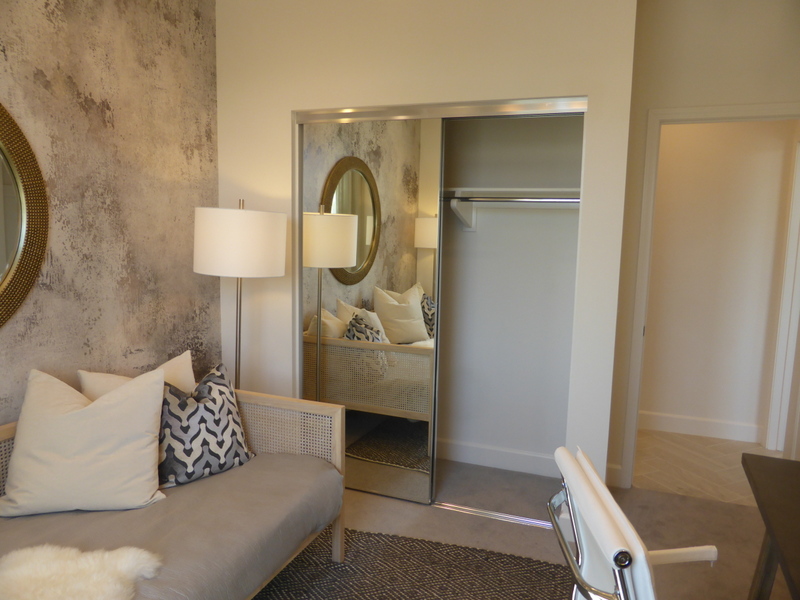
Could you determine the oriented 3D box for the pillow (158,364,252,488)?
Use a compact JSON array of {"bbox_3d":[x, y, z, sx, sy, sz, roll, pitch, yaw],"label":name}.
[{"bbox_3d":[-0.842,0.501,2.285,0.450,0.450,0.170,-5,-5,-44],"label":"pillow"}]

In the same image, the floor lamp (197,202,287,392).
[{"bbox_3d":[-0.797,0.299,2.760,0.430,1.600,0.430,4,7,19],"label":"floor lamp"}]

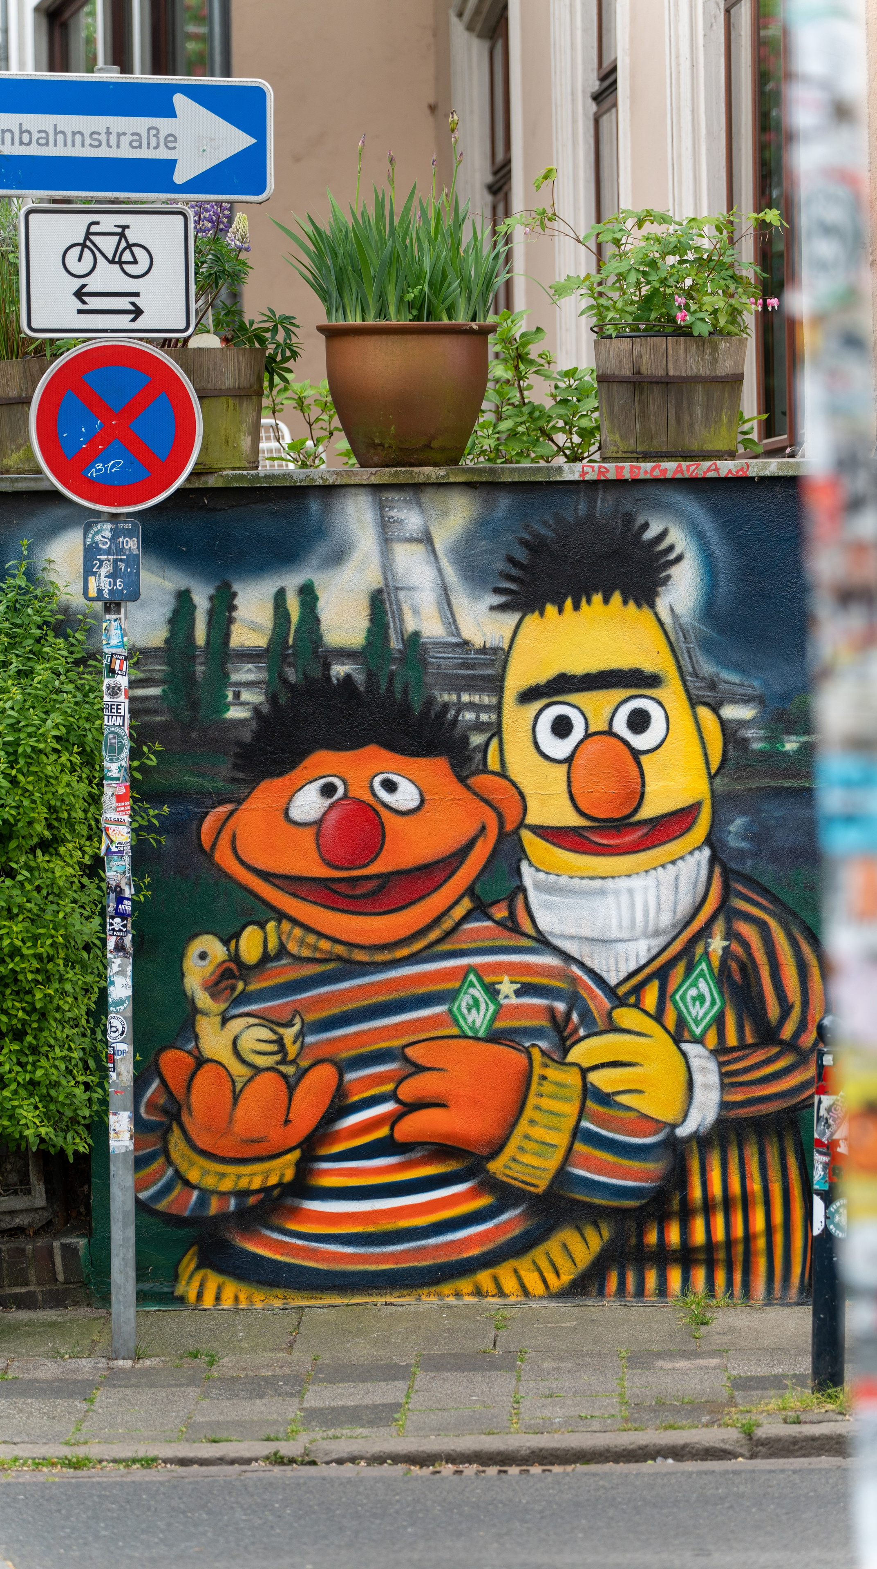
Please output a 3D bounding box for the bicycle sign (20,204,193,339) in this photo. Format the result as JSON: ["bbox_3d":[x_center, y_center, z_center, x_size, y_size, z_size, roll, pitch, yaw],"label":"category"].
[{"bbox_3d":[-0.800,-1.242,11.100,0.420,0.317,0.030,-1,2,-3],"label":"bicycle sign"}]

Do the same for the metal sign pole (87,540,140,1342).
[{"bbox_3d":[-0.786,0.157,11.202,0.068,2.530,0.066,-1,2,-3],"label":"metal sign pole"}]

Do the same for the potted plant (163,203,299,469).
[{"bbox_3d":[-0.612,-1.203,12.020,0.510,0.770,0.470,-1,2,2],"label":"potted plant"}]

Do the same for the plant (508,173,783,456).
[{"bbox_3d":[0.532,-1.216,11.930,0.720,0.745,0.560,-1,2,2],"label":"plant"}]

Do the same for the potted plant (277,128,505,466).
[{"bbox_3d":[-0.119,-1.285,11.980,0.600,0.920,0.550,-1,2,2],"label":"potted plant"}]

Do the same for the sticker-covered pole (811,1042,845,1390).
[{"bbox_3d":[0.918,0.985,10.745,0.078,0.880,0.078,0,2,2],"label":"sticker-covered pole"}]

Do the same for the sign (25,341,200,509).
[{"bbox_3d":[-0.781,-0.871,11.100,0.422,0.422,0.030,-1,2,-3],"label":"sign"}]

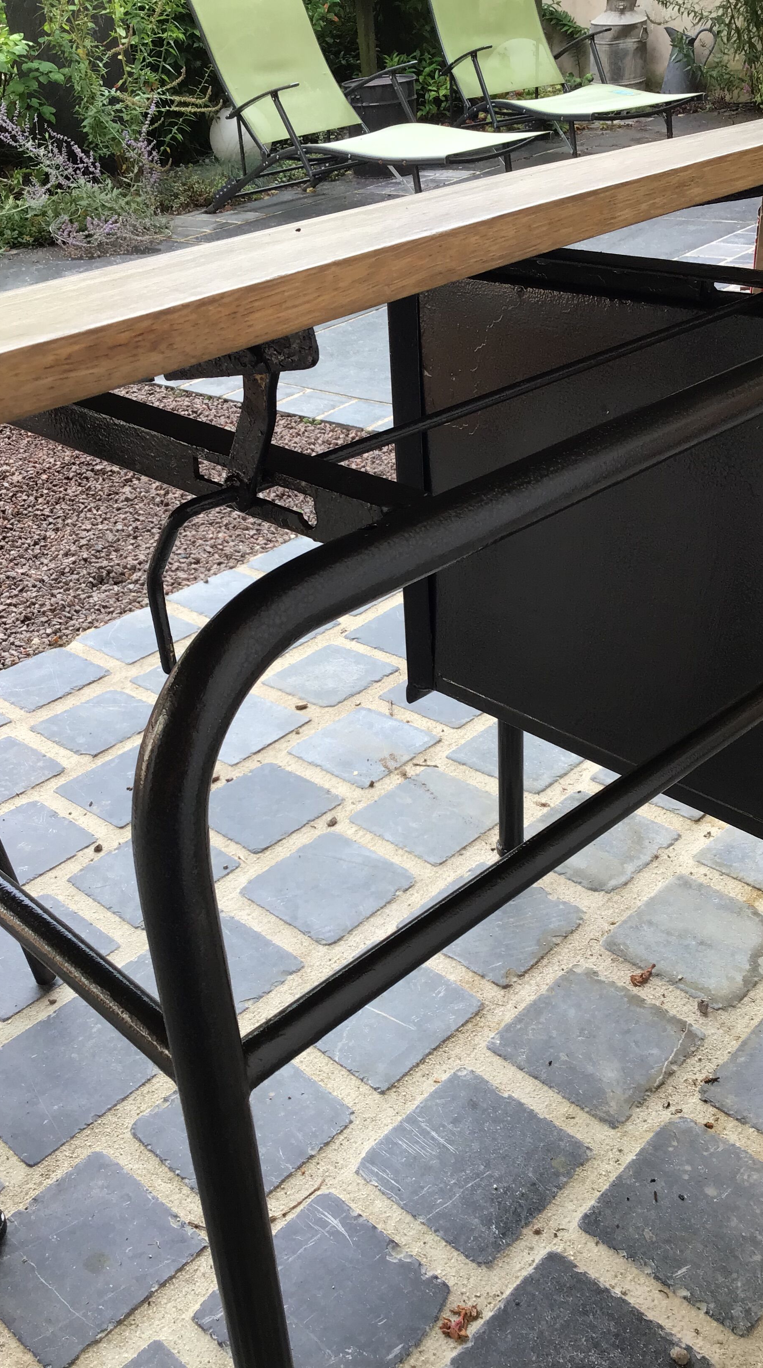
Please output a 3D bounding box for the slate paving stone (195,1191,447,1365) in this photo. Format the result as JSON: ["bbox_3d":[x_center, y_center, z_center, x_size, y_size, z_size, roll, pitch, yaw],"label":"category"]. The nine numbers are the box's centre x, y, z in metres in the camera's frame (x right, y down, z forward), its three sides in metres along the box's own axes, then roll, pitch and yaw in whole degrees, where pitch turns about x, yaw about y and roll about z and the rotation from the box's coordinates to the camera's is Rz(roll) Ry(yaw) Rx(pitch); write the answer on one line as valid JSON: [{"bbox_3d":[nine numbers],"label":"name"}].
[{"bbox_3d":[-0.045,0.491,0.955,0.135,0.030,0.148,21,38,38],"label":"slate paving stone"}]

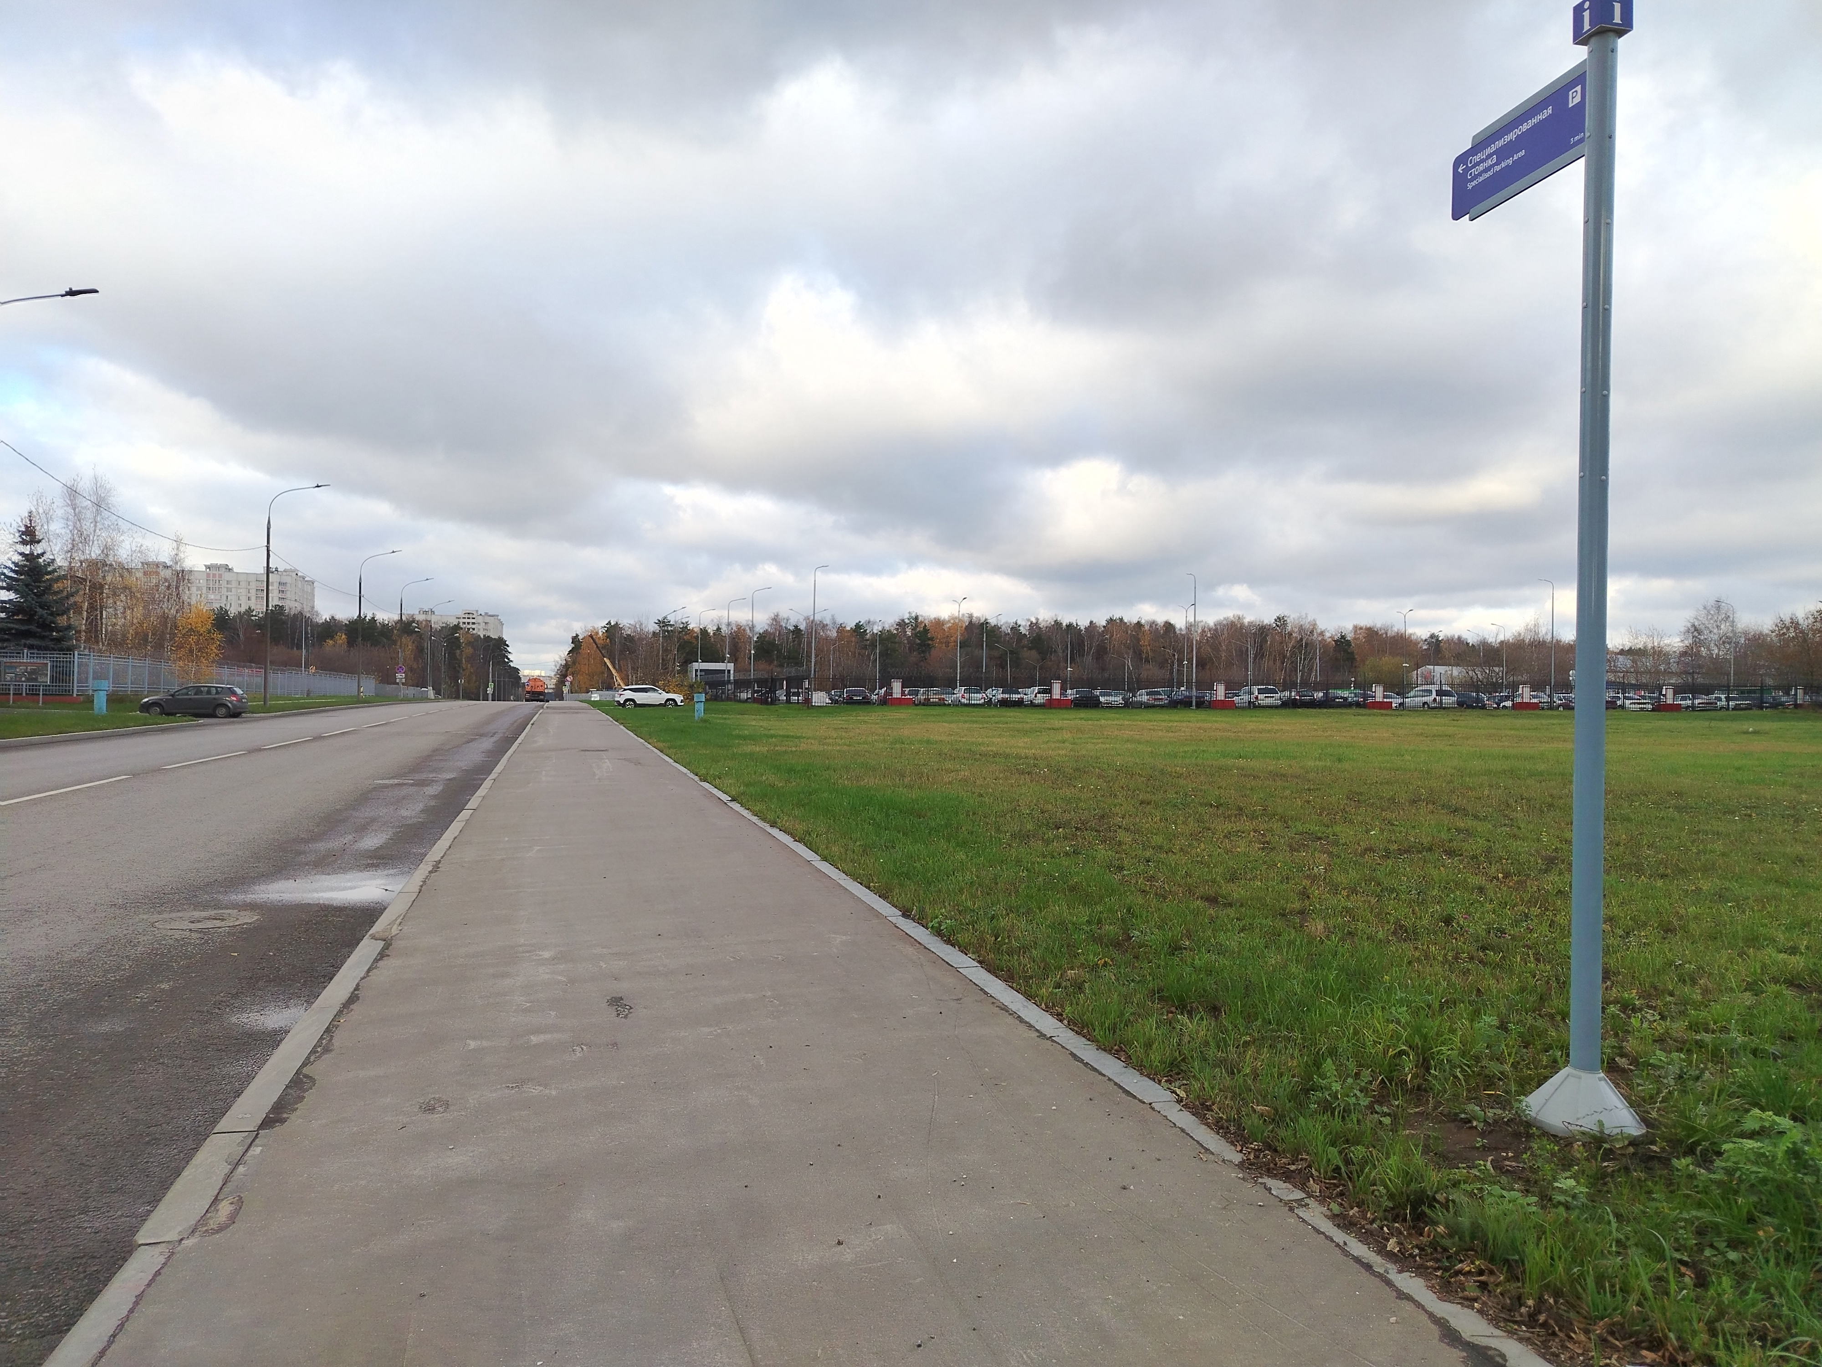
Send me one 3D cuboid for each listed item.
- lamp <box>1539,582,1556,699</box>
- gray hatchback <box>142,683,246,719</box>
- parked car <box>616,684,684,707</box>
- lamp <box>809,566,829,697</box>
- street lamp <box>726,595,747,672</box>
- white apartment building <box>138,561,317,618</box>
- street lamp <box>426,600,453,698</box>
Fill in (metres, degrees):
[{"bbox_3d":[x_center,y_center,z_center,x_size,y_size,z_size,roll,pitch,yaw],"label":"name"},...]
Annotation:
[{"bbox_3d":[45.945,-2.756,91.262,0.350,9.350,1.750,1,0,-11],"label":"lamp"},{"bbox_3d":[-32.205,0.806,56.800,4.250,1.480,1.790,1,0,-14],"label":"gray hatchback"},{"bbox_3d":[-17.298,0.944,83.800,4.390,1.630,1.820,1,0,-13],"label":"parked car"},{"bbox_3d":[-6.064,-3.113,85.116,0.350,9.350,1.750,1,0,38],"label":"lamp"},{"bbox_3d":[-15.794,-2.993,114.249,1.800,9.300,0.350,1,0,-17],"label":"street lamp"},{"bbox_3d":[-252.821,-21.790,466.000,60.000,44.000,22.000,1,0,-25],"label":"white apartment building"},{"bbox_3d":[-57.738,-4.193,155.909,3.100,11.900,0.400,1,0,-15],"label":"street lamp"}]

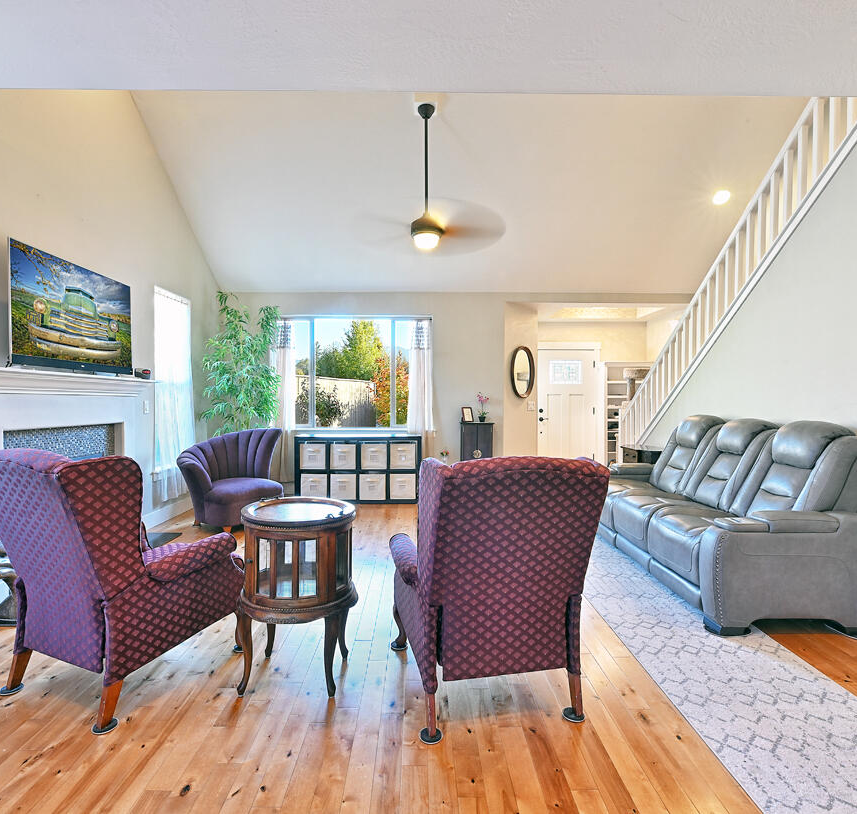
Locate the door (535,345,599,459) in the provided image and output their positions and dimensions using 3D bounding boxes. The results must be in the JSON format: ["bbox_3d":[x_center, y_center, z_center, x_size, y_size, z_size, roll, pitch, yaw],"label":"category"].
[{"bbox_3d":[2.150,0.082,7.452,1.000,2.060,0.080,0,1,-1],"label":"door"}]

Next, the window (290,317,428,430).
[{"bbox_3d":[-0.945,-0.432,6.015,1.880,1.430,0.100,0,1,-1],"label":"window"}]

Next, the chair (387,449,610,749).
[{"bbox_3d":[0.235,0.671,2.008,0.760,1.010,0.880,0,1,-12],"label":"chair"}]

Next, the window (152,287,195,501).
[{"bbox_3d":[-2.591,-0.115,4.806,0.100,2.070,0.830,0,1,-1],"label":"window"}]

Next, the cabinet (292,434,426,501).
[{"bbox_3d":[-0.815,0.748,5.704,1.470,0.770,0.390,0,1,-1],"label":"cabinet"}]

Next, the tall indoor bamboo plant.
[{"bbox_3d":[-2.167,-0.067,5.431,0.897,2.449,0.827,0,1,0],"label":"tall indoor bamboo plant"}]

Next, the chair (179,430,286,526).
[{"bbox_3d":[-1.850,0.696,4.548,0.820,0.900,0.800,1,1,40],"label":"chair"}]

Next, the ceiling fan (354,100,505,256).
[{"bbox_3d":[-0.004,-2.007,4.127,1.310,1.280,1.310,0,1,-1],"label":"ceiling fan"}]

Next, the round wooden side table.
[{"bbox_3d":[-0.573,0.818,2.094,0.504,0.751,0.504,0,1,0],"label":"round wooden side table"}]

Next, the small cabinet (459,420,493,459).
[{"bbox_3d":[0.593,0.676,5.902,0.413,0.953,0.312,0,1,0],"label":"small cabinet"}]

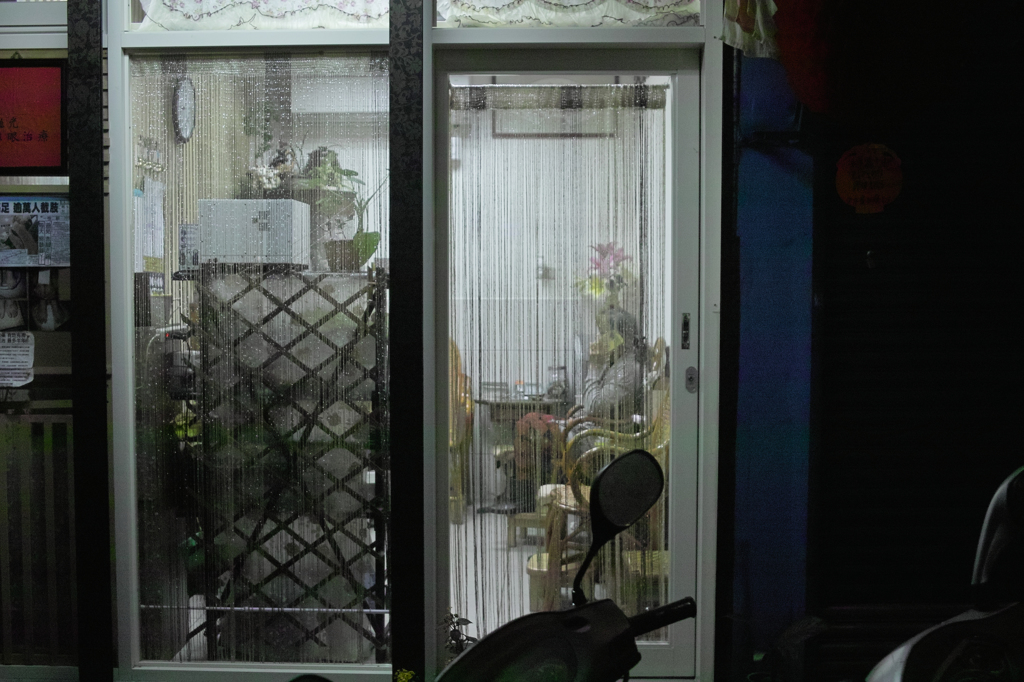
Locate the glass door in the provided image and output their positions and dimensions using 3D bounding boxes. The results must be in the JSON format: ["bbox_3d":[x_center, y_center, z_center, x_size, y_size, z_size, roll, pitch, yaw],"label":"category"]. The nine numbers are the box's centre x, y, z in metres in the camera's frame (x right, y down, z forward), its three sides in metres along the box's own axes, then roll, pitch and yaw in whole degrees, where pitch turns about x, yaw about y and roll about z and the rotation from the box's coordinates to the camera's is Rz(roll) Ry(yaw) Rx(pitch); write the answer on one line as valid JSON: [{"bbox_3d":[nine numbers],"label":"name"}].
[{"bbox_3d":[0.193,0.090,3.954,0.891,2.120,0.050,0,3,1],"label":"glass door"}]

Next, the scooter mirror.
[{"bbox_3d":[0.184,0.325,2.030,0.143,0.257,0.080,-1,3,-23],"label":"scooter mirror"}]

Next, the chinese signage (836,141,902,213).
[{"bbox_3d":[1.226,-0.557,3.997,0.226,0.247,0.020,0,3,1],"label":"chinese signage"}]

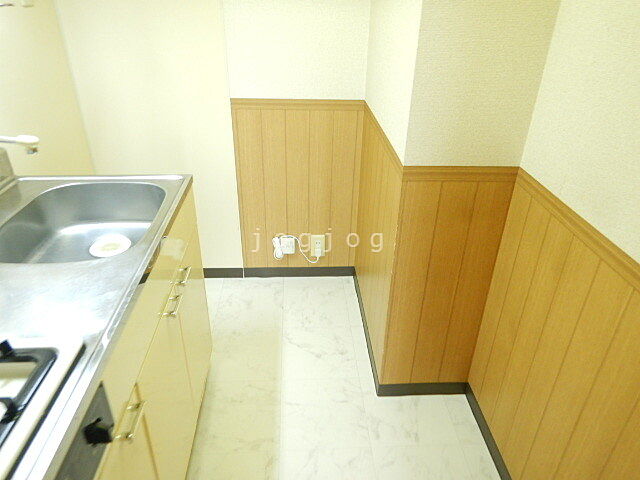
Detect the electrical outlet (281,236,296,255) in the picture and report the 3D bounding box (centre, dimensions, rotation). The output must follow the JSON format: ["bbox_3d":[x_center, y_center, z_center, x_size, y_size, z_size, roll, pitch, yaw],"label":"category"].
[{"bbox_3d":[-0.157,0.034,2.202,0.069,0.095,0.023,-1,30,-3],"label":"electrical outlet"}]

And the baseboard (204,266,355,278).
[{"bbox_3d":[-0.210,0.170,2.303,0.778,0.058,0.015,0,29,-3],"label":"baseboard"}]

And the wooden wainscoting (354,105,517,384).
[{"bbox_3d":[0.365,-0.031,1.749,0.326,0.834,0.782,-1,30,-3],"label":"wooden wainscoting"}]

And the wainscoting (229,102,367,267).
[{"bbox_3d":[-0.098,-0.219,2.066,0.566,0.834,0.025,-1,30,-3],"label":"wainscoting"}]

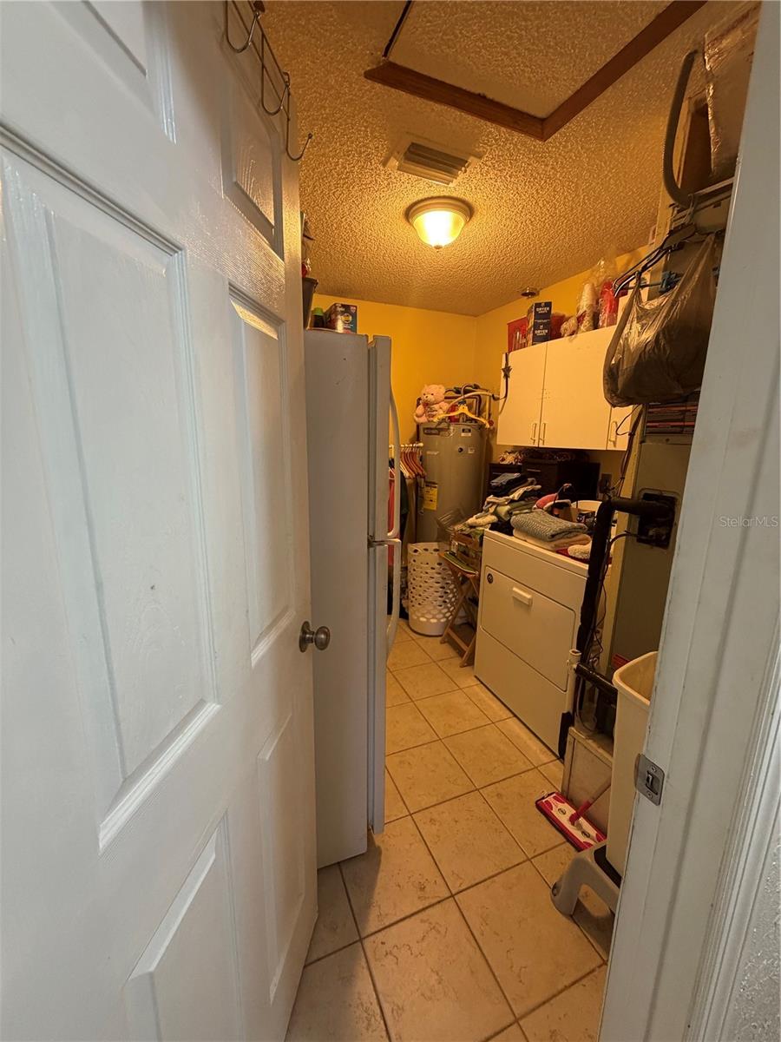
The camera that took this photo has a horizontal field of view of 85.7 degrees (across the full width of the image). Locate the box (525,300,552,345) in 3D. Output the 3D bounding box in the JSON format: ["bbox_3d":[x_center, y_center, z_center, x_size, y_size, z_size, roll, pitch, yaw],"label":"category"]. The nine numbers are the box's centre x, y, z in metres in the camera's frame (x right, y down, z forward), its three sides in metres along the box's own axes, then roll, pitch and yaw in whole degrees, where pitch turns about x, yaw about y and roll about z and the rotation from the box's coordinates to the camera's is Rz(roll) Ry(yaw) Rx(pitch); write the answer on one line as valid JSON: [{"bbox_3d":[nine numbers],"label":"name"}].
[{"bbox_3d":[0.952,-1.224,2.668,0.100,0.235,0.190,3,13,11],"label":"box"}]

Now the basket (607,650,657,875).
[{"bbox_3d":[0.799,0.731,1.228,0.360,0.575,0.280,-4,13,-23],"label":"basket"}]

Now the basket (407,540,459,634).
[{"bbox_3d":[0.315,0.504,3.193,0.385,0.620,0.385,1,12,0],"label":"basket"}]

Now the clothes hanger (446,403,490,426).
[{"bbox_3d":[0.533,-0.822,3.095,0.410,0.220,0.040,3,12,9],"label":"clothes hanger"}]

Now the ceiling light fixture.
[{"bbox_3d":[0.218,-1.305,1.898,0.310,0.150,0.310,1,12,0],"label":"ceiling light fixture"}]

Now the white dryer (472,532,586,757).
[{"bbox_3d":[1.001,0.538,2.313,0.710,0.950,0.735,-4,13,-23],"label":"white dryer"}]

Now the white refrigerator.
[{"bbox_3d":[-0.474,0.288,1.545,0.765,1.725,0.755,-4,13,-23],"label":"white refrigerator"}]

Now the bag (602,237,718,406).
[{"bbox_3d":[0.774,-0.537,1.199,0.210,0.430,0.350,-4,13,-23],"label":"bag"}]

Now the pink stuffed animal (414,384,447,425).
[{"bbox_3d":[0.307,-0.886,3.183,0.240,0.290,0.200,5,13,17],"label":"pink stuffed animal"}]

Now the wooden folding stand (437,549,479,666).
[{"bbox_3d":[0.593,0.578,2.829,0.400,0.640,0.480,-4,13,-23],"label":"wooden folding stand"}]

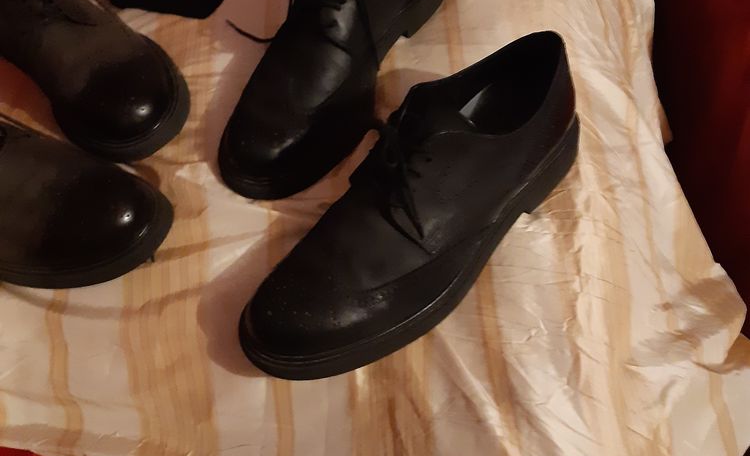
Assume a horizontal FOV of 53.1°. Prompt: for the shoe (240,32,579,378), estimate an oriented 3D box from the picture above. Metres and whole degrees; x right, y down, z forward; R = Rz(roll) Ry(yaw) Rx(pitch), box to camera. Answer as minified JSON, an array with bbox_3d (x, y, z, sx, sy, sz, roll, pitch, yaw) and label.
[{"bbox_3d":[0.030,-0.023,0.514,0.300,0.117,0.106,-37,55,-18],"label":"shoe"}]

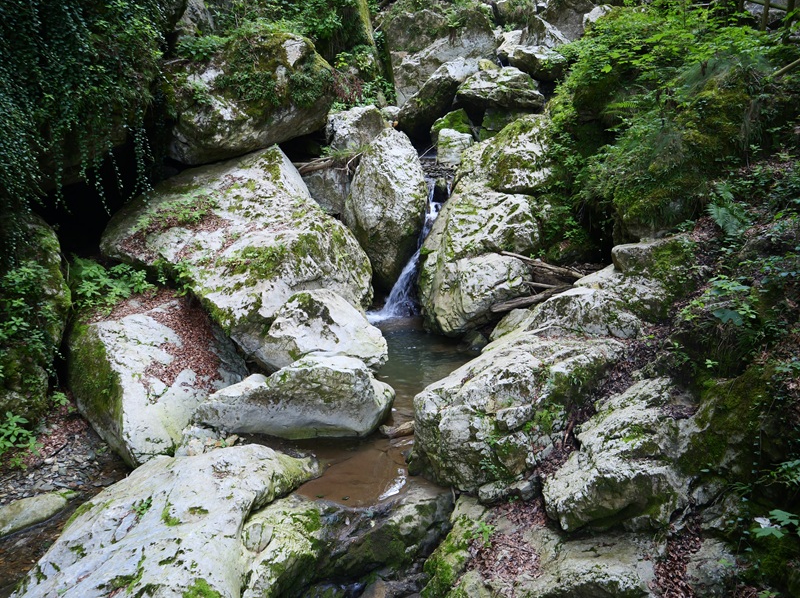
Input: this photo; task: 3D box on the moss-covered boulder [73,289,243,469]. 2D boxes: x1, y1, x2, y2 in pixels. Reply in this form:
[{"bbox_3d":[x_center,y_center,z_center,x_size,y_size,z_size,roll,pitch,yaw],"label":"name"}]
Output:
[{"bbox_3d":[-2.614,0.837,7.700,1.855,1.665,2.000,-6,19,-17],"label":"moss-covered boulder"}]

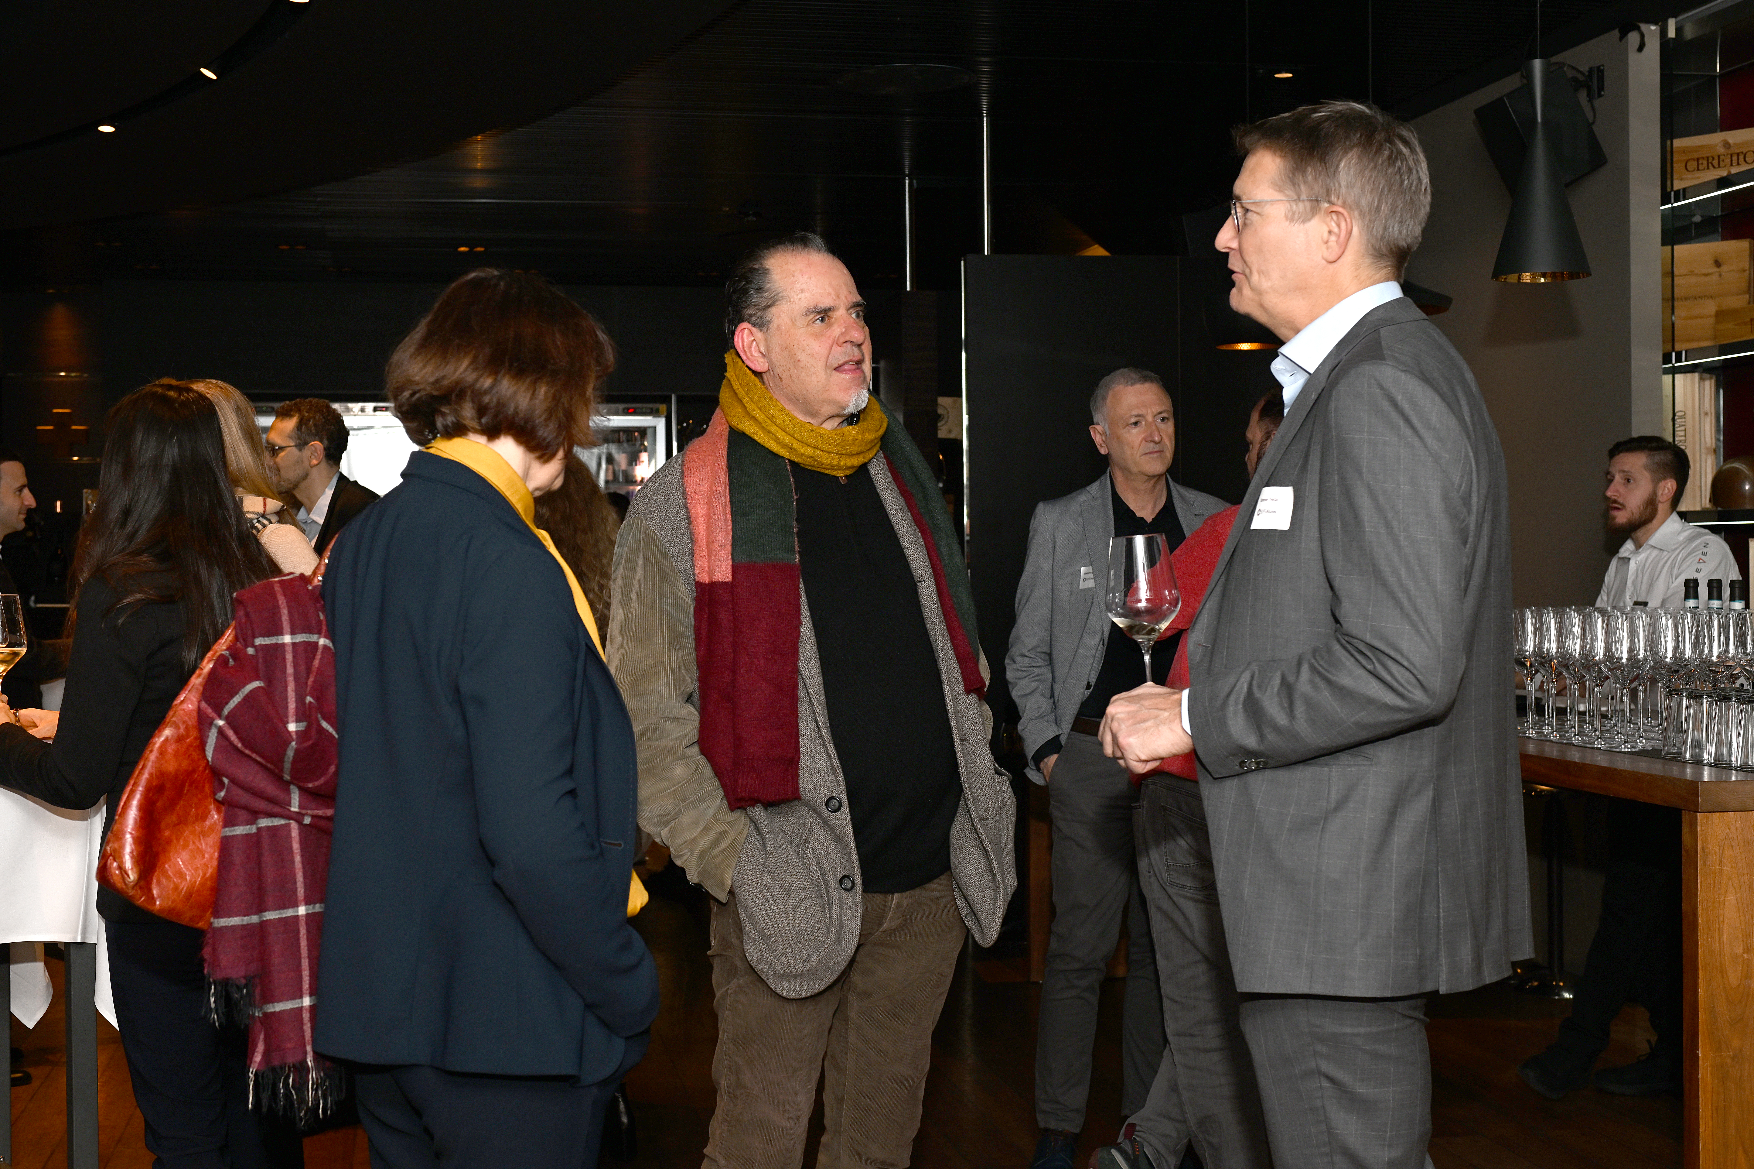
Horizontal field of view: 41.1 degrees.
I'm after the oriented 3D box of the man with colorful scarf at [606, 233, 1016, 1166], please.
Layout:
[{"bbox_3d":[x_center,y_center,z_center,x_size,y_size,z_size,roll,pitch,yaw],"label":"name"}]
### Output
[{"bbox_3d":[-0.088,0.443,3.000,0.560,1.780,0.370,-1,0,-27],"label":"man with colorful scarf"}]

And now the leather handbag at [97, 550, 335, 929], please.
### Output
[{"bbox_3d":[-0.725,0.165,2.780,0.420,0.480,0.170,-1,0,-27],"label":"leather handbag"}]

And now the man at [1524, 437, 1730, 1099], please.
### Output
[{"bbox_3d":[1.920,0.460,5.970,0.520,1.690,0.490,-1,0,-23],"label":"man"}]

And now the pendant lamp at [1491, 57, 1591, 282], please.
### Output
[{"bbox_3d":[1.312,-0.822,4.620,0.190,0.425,0.190,-1,0,0],"label":"pendant lamp"}]

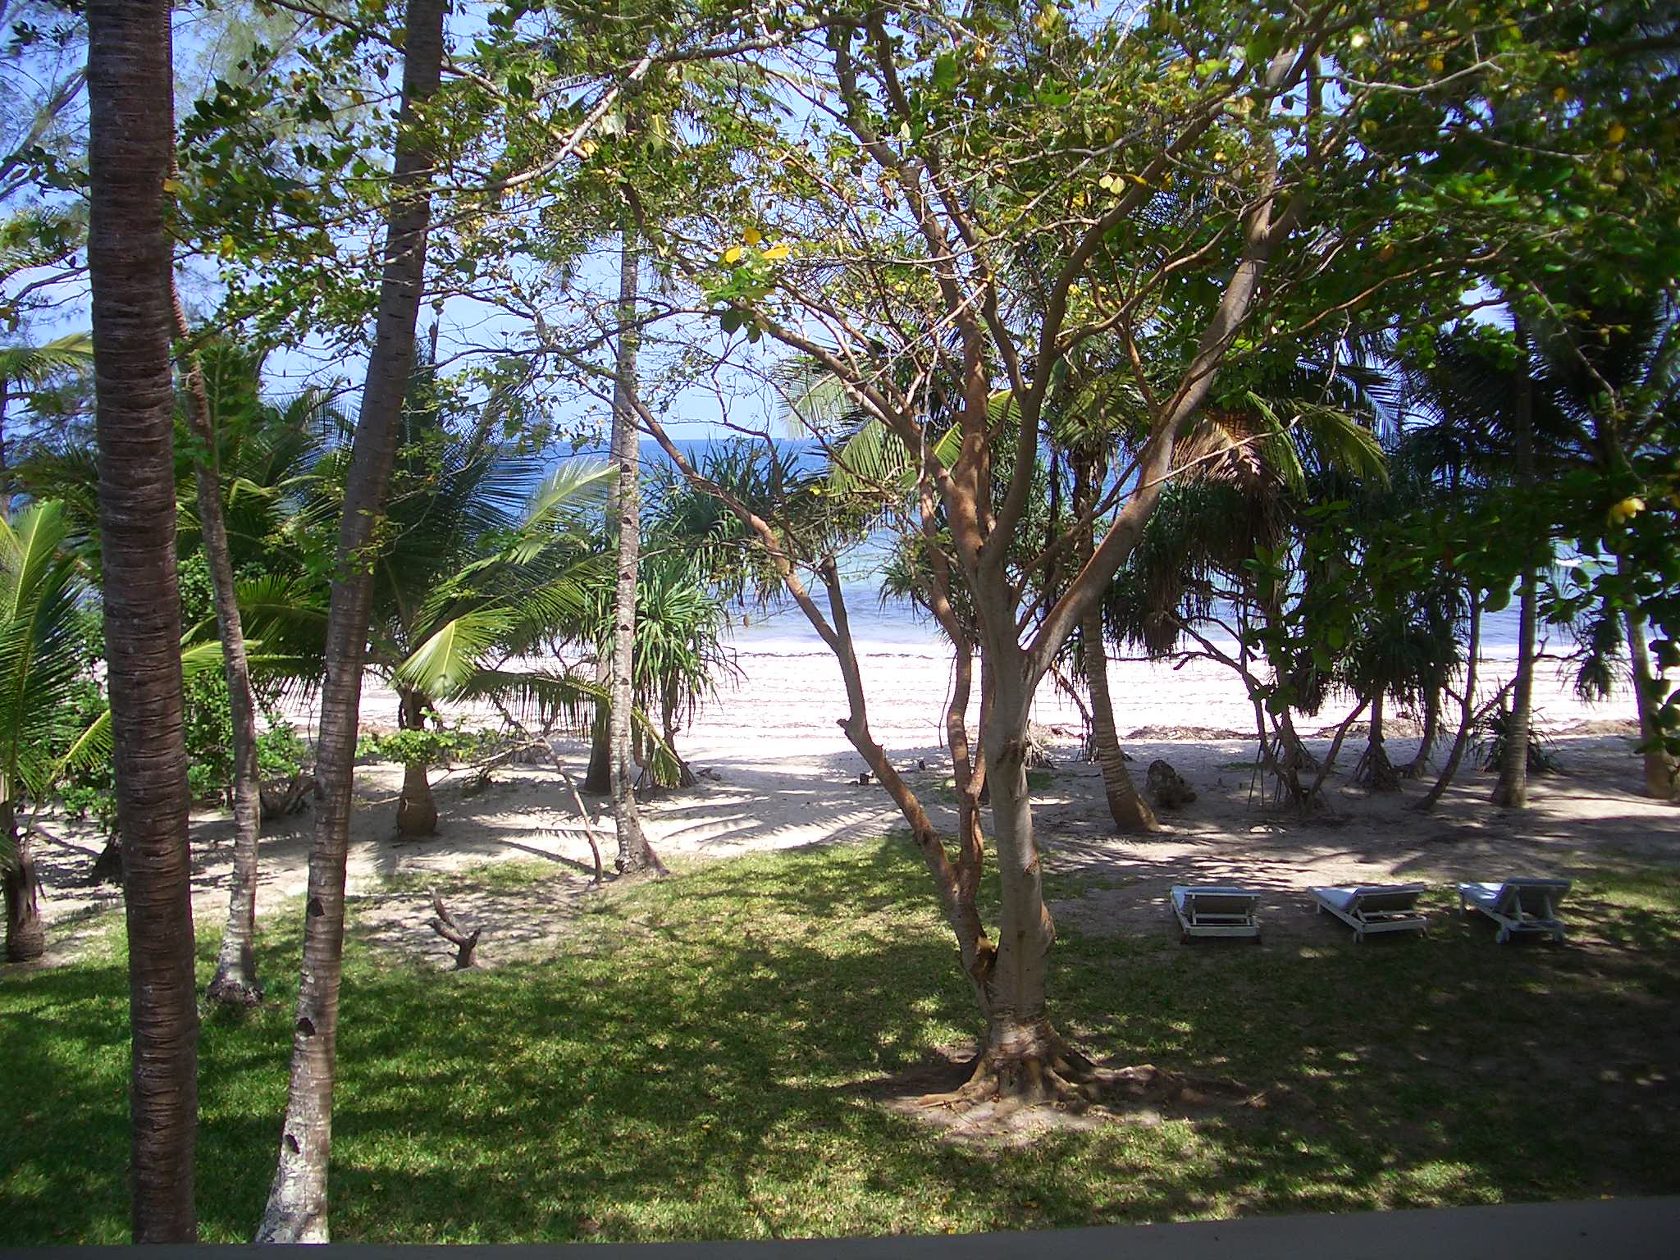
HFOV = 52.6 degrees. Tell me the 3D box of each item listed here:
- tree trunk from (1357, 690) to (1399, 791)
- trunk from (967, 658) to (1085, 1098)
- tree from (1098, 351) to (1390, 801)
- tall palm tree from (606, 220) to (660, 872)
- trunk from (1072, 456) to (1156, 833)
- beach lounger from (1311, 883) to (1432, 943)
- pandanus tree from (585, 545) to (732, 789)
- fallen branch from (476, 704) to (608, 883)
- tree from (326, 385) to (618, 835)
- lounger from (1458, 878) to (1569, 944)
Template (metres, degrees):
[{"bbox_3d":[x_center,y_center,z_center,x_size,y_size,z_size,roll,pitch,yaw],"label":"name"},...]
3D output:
[{"bbox_3d":[7.997,1.601,25.247,0.614,1.442,0.600,2,7,18],"label":"tree trunk"},{"bbox_3d":[1.366,1.797,12.516,0.865,3.204,0.750,1,7,6],"label":"trunk"},{"bbox_3d":[5.745,-0.783,24.319,4.077,6.342,3.600,2,7,14],"label":"tree"},{"bbox_3d":[-2.353,-0.887,19.345,0.564,7.328,0.450,-1,7,-7],"label":"tall palm tree"},{"bbox_3d":[3.544,0.165,22.017,1.050,4.813,0.600,1,7,9],"label":"trunk"},{"bbox_3d":[5.318,2.711,17.200,0.640,0.500,1.850,0,2,0],"label":"beach lounger"},{"bbox_3d":[-2.695,0.521,25.236,2.172,3.599,2.000,-1,7,-6],"label":"pandanus tree"},{"bbox_3d":[-3.357,1.812,19.166,1.474,1.973,0.800,-1,7,-10],"label":"fallen branch"},{"bbox_3d":[-4.710,-0.274,21.892,3.670,5.706,3.500,-1,7,-12],"label":"tree"},{"bbox_3d":[6.804,2.689,17.247,0.640,0.580,1.850,1,2,9],"label":"lounger"}]

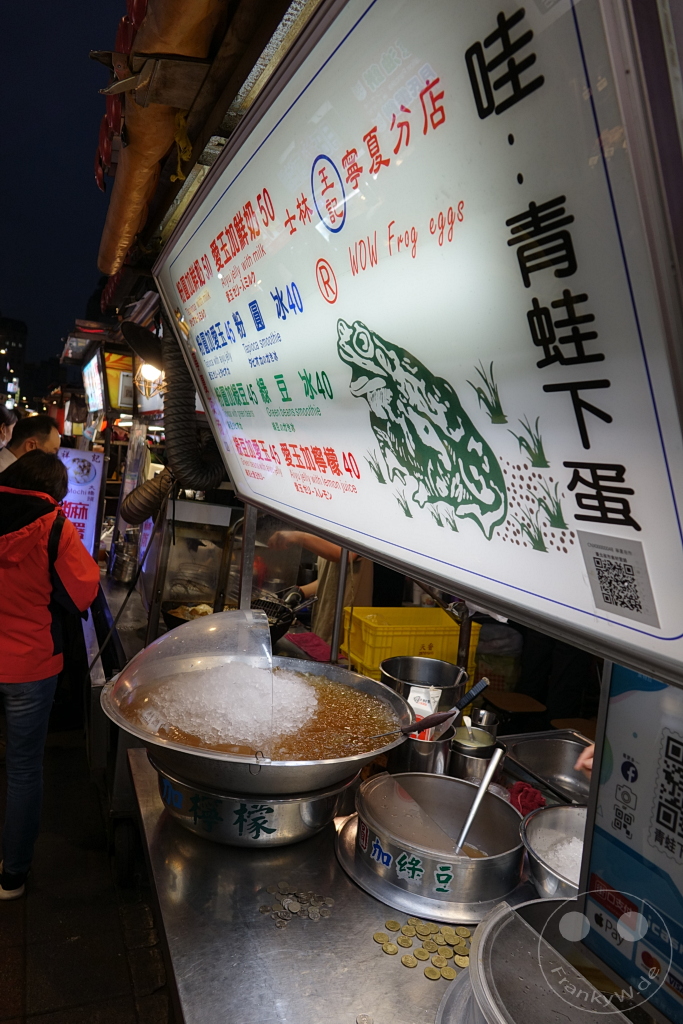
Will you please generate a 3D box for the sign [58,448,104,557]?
[{"bbox_3d":[-1.800,-0.039,4.673,0.305,0.760,0.080,4,5,-16],"label":"sign"}]

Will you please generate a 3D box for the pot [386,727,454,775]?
[{"bbox_3d":[0.219,0.663,1.874,0.174,0.150,0.174,6,5,-1],"label":"pot"}]

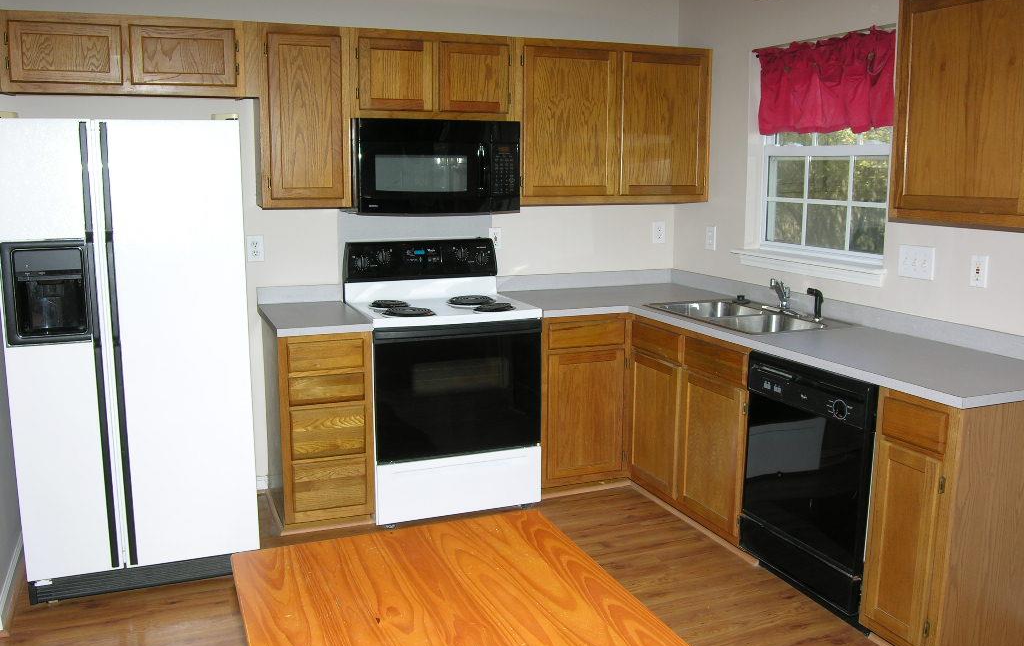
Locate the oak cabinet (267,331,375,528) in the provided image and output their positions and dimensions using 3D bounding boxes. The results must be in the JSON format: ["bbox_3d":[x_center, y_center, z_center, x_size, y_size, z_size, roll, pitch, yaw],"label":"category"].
[{"bbox_3d":[-0.866,0.413,3.918,0.375,0.845,0.620,-4,11,-23],"label":"oak cabinet"}]

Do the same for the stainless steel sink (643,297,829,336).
[{"bbox_3d":[0.994,0.050,3.827,0.547,0.182,0.820,-4,11,-23],"label":"stainless steel sink"}]

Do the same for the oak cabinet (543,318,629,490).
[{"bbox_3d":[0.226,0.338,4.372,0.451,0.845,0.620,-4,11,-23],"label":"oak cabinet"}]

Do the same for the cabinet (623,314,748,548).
[{"bbox_3d":[1.003,0.422,3.902,0.620,0.845,0.875,-4,11,-23],"label":"cabinet"}]

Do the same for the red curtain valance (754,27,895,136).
[{"bbox_3d":[1.312,-1.010,3.777,0.075,0.388,0.860,-4,11,-23],"label":"red curtain valance"}]

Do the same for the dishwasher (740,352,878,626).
[{"bbox_3d":[1.276,0.546,3.216,0.620,0.855,0.603,-4,11,-23],"label":"dishwasher"}]

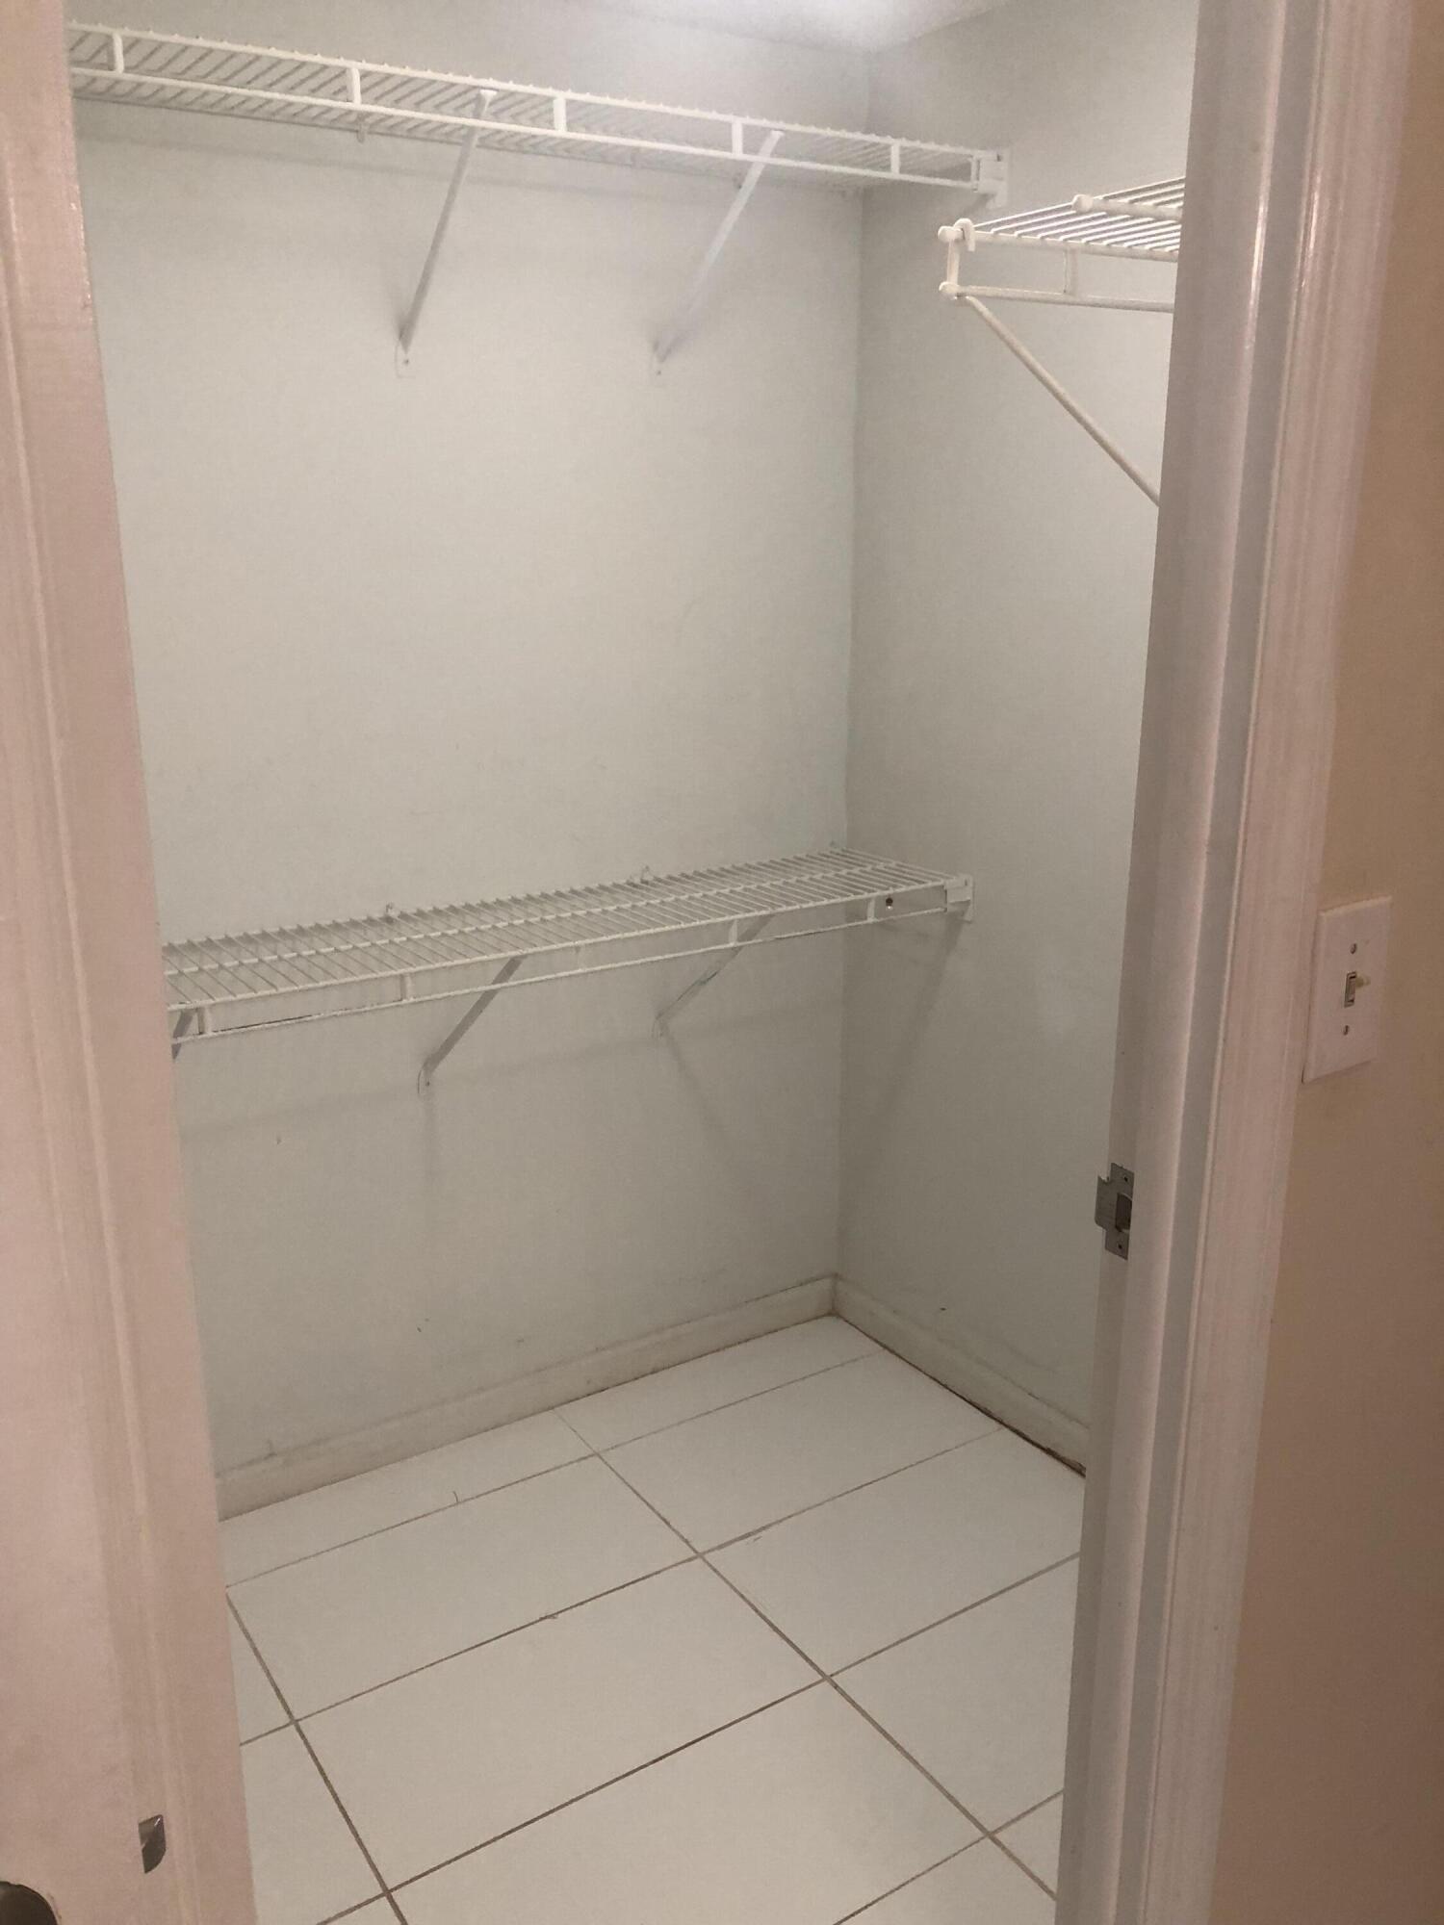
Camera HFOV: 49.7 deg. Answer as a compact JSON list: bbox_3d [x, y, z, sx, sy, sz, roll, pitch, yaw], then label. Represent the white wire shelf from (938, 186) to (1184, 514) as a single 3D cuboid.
[{"bbox_3d":[0.562,-0.466,1.334,0.738,0.296,0.315,-10,19,-31],"label":"white wire shelf"}]

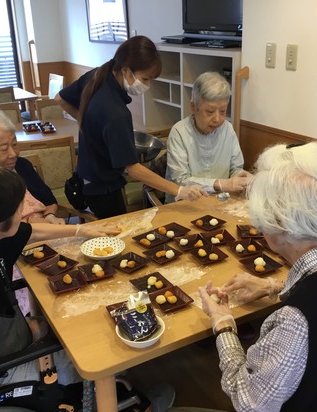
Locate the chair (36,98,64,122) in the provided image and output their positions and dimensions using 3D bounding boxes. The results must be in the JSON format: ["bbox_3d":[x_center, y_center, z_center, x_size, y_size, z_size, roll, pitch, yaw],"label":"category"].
[{"bbox_3d":[-0.769,-0.564,4.551,0.520,0.865,0.550,-18,26,-34],"label":"chair"}]

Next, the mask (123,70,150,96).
[{"bbox_3d":[-0.101,-0.543,2.200,0.085,0.115,0.140,31,31,12],"label":"mask"}]

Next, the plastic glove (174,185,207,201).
[{"bbox_3d":[0.155,-0.061,2.316,0.165,0.075,0.090,-7,22,-12],"label":"plastic glove"}]

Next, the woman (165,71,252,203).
[{"bbox_3d":[0.279,-0.069,2.620,0.500,1.250,0.680,-13,24,-25],"label":"woman"}]

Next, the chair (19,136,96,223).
[{"bbox_3d":[-0.650,0.068,2.956,0.500,0.820,0.560,-14,25,-27],"label":"chair"}]

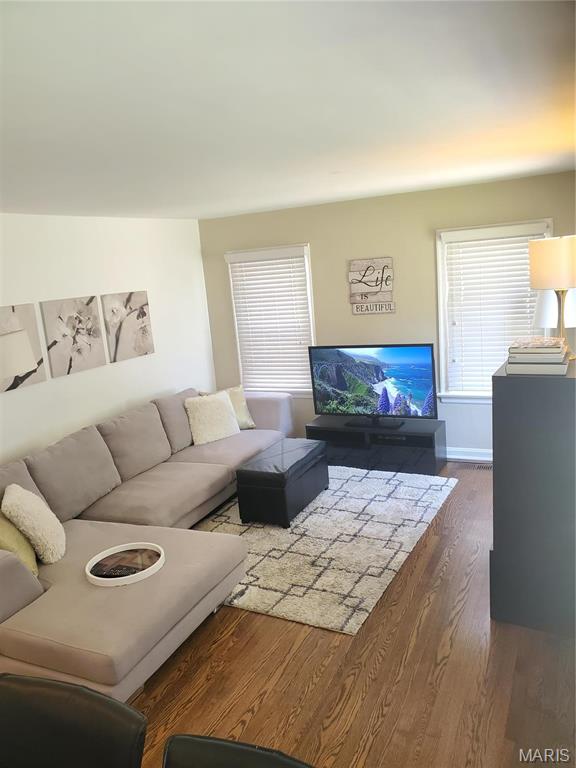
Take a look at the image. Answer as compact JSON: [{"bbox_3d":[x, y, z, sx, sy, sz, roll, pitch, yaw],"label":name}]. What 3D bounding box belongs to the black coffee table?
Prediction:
[{"bbox_3d":[-0.012,0.764,4.586,0.405,0.430,0.760,1,13,26],"label":"black coffee table"}]

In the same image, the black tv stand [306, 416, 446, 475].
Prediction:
[{"bbox_3d":[0.813,0.553,5.399,1.220,0.375,0.390,1,13,26],"label":"black tv stand"}]

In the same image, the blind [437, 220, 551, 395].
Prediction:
[{"bbox_3d":[1.691,-0.585,4.784,0.860,1.400,0.080,2,14,29],"label":"blind"}]

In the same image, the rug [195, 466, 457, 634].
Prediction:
[{"bbox_3d":[0.184,1.019,4.309,1.640,0.020,2.240,2,14,28],"label":"rug"}]

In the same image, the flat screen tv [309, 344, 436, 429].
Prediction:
[{"bbox_3d":[0.775,0.015,5.264,1.160,0.740,0.200,1,13,26],"label":"flat screen tv"}]

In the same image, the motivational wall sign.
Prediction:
[{"bbox_3d":[0.768,-0.891,5.264,0.440,0.520,0.025,2,14,29],"label":"motivational wall sign"}]

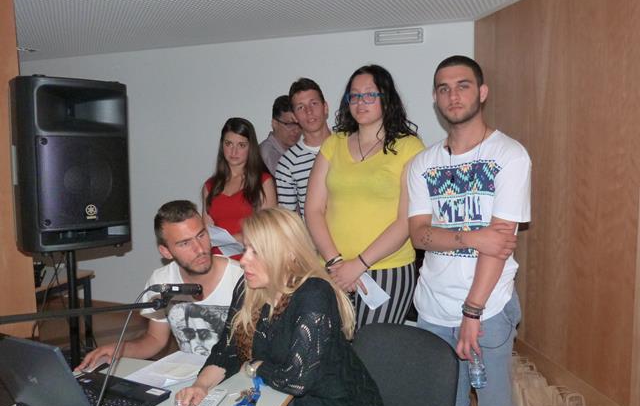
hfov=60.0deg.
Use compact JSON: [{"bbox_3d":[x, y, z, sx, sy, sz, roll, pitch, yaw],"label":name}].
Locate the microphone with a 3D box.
[{"bbox_3d":[-0.378,0.227,1.450,0.145,0.030,0.030,1,6,13],"label":"microphone"}]

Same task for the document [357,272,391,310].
[{"bbox_3d":[0.197,0.327,2.120,0.100,0.155,0.010,-38,-10,-7],"label":"document"}]

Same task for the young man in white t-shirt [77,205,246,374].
[{"bbox_3d":[-0.560,0.628,2.040,0.590,1.274,0.690,0,6,5],"label":"young man in white t-shirt"}]

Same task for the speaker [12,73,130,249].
[{"bbox_3d":[-1.014,-0.158,2.250,0.400,0.650,0.340,-5,7,-38],"label":"speaker"}]

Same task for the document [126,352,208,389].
[{"bbox_3d":[-0.465,0.544,1.865,0.210,0.025,0.290,2,6,26],"label":"document"}]

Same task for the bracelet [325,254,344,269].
[{"bbox_3d":[0.053,0.224,2.120,0.070,0.025,0.065,-28,-23,-2],"label":"bracelet"}]

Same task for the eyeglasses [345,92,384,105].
[{"bbox_3d":[0.185,-0.401,2.187,0.142,0.046,0.140,1,6,18],"label":"eyeglasses"}]

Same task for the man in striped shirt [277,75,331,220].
[{"bbox_3d":[-0.007,0.325,2.548,0.450,1.764,0.310,-1,6,0],"label":"man in striped shirt"}]

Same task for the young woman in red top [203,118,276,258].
[{"bbox_3d":[-0.412,0.379,2.840,0.410,1.606,0.310,-1,6,-5],"label":"young woman in red top"}]

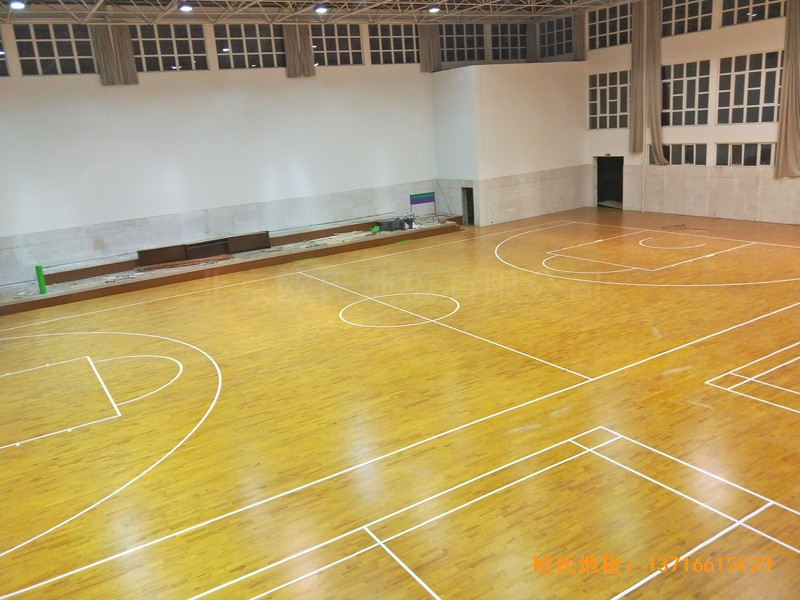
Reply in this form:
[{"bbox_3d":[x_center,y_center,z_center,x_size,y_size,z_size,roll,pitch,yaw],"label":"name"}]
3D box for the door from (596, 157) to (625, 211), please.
[{"bbox_3d":[11.658,-6.468,32.033,0.150,2.867,1.903,-13,17,-28],"label":"door"}]

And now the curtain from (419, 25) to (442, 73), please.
[{"bbox_3d":[1.639,-13.357,30.683,1.370,2.413,0.220,-13,17,-28],"label":"curtain"}]

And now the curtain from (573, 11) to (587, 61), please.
[{"bbox_3d":[9.474,-13.935,30.615,0.220,2.368,0.761,-14,19,-28],"label":"curtain"}]

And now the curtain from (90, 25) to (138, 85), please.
[{"bbox_3d":[-11.340,-9.779,23.080,1.354,2.261,0.250,-14,19,-28],"label":"curtain"}]

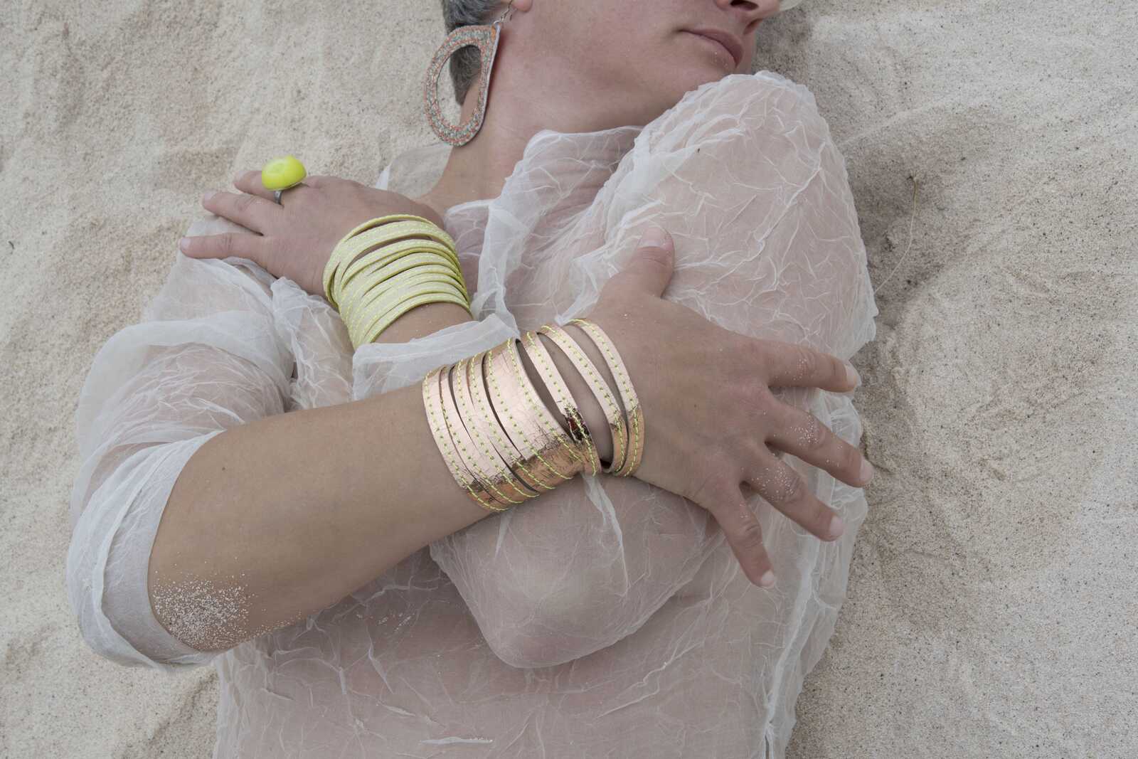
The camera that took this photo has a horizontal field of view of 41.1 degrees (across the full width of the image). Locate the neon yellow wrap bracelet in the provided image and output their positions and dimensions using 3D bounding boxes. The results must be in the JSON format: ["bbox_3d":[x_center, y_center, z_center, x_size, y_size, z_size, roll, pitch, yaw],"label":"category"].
[{"bbox_3d":[-0.090,-0.048,0.810,0.071,0.056,0.047,-16,50,0],"label":"neon yellow wrap bracelet"}]

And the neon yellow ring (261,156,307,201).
[{"bbox_3d":[-0.161,-0.114,0.865,0.025,0.030,0.023,-2,34,6],"label":"neon yellow ring"}]

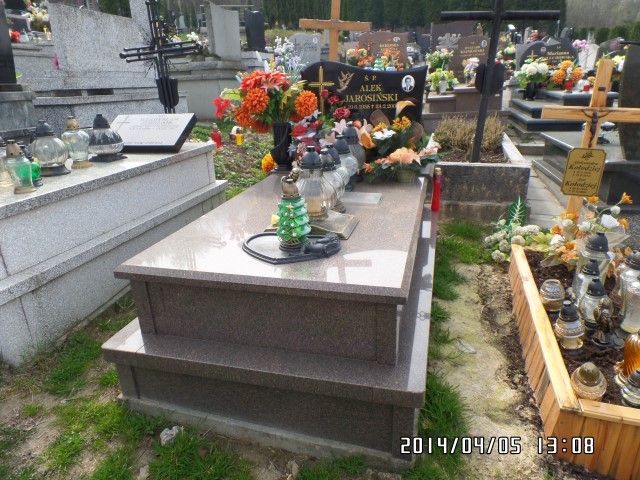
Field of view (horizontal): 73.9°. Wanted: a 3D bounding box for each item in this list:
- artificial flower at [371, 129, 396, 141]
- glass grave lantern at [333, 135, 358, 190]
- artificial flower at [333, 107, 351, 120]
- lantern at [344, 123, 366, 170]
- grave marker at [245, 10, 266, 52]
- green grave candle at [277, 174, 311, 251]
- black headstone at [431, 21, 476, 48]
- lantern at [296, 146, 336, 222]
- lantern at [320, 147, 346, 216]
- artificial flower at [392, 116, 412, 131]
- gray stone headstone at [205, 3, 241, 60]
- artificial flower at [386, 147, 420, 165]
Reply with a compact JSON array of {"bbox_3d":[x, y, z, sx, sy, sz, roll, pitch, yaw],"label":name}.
[{"bbox_3d":[0.399,-0.652,2.630,0.140,0.070,0.110,3,22,15],"label":"artificial flower"},{"bbox_3d":[0.132,-0.460,2.528,0.195,0.320,0.195,3,22,15],"label":"glass grave lantern"},{"bbox_3d":[0.136,-0.798,2.684,0.112,0.085,0.090,3,22,15],"label":"artificial flower"},{"bbox_3d":[0.207,-0.528,2.608,0.151,0.359,0.151,3,23,16],"label":"lantern"},{"bbox_3d":[-1.019,-3.190,6.513,0.100,0.560,0.701,3,23,16],"label":"grave marker"},{"bbox_3d":[-0.119,-0.111,1.708,0.141,0.286,0.141,3,22,15],"label":"green grave candle"},{"bbox_3d":[2.669,-3.948,8.500,0.920,0.900,0.140,3,22,15],"label":"black headstone"},{"bbox_3d":[-0.017,-0.258,1.960,0.171,0.329,0.171,-2,21,1],"label":"lantern"},{"bbox_3d":[0.056,-0.308,2.148,0.133,0.313,0.133,-3,22,1],"label":"lantern"},{"bbox_3d":[0.512,-0.723,2.638,0.115,0.090,0.100,3,23,16],"label":"artificial flower"},{"bbox_3d":[-1.302,-2.750,5.621,0.160,0.652,0.816,3,23,16],"label":"gray stone headstone"},{"bbox_3d":[0.530,-0.536,2.699,0.210,0.130,0.170,3,22,15],"label":"artificial flower"}]

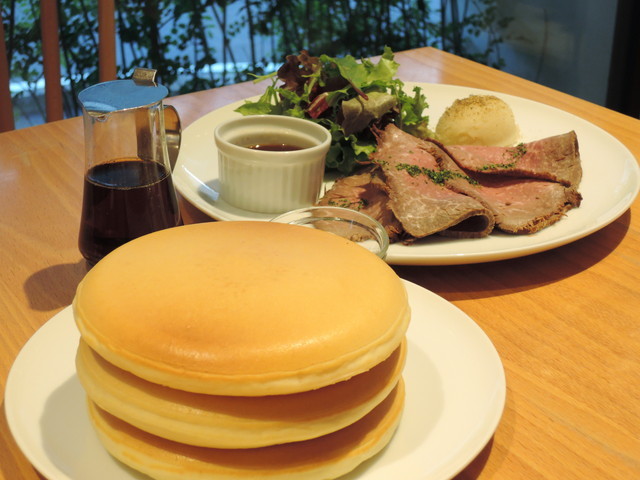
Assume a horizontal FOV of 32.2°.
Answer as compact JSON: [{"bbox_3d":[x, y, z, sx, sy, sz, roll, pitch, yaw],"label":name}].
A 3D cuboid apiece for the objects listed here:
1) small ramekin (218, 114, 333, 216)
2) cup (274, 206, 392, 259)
[{"bbox_3d":[-0.029,-0.045,0.665,0.069,0.039,0.069,3,25,-2],"label":"small ramekin"},{"bbox_3d":[0.002,0.017,0.538,0.062,0.040,0.062,1,33,-1],"label":"cup"}]

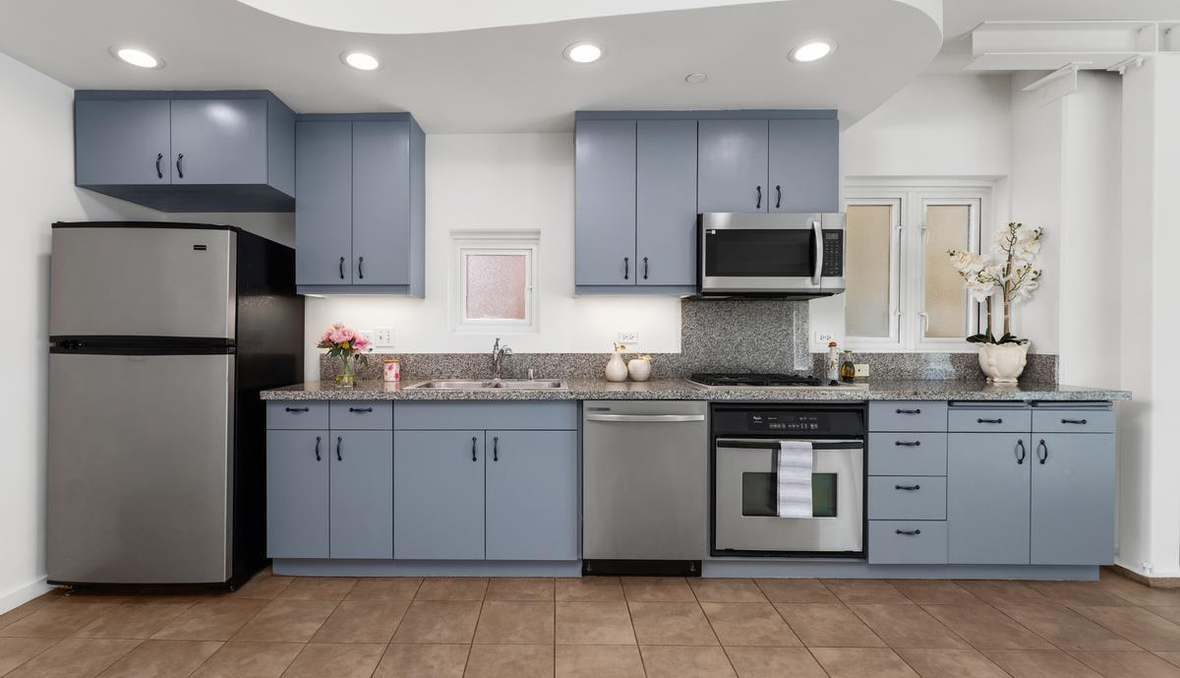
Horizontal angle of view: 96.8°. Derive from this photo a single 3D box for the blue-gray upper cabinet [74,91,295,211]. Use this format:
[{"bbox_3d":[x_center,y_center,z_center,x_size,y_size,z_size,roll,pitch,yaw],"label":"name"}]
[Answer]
[{"bbox_3d":[-2.063,-0.993,2.856,0.952,0.470,0.580,0,0,0],"label":"blue-gray upper cabinet"}]

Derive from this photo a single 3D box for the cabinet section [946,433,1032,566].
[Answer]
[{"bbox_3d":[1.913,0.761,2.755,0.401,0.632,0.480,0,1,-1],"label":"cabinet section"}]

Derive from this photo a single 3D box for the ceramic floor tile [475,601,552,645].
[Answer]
[{"bbox_3d":[-0.306,1.184,2.187,0.318,0.012,0.318,0,0,0],"label":"ceramic floor tile"}]

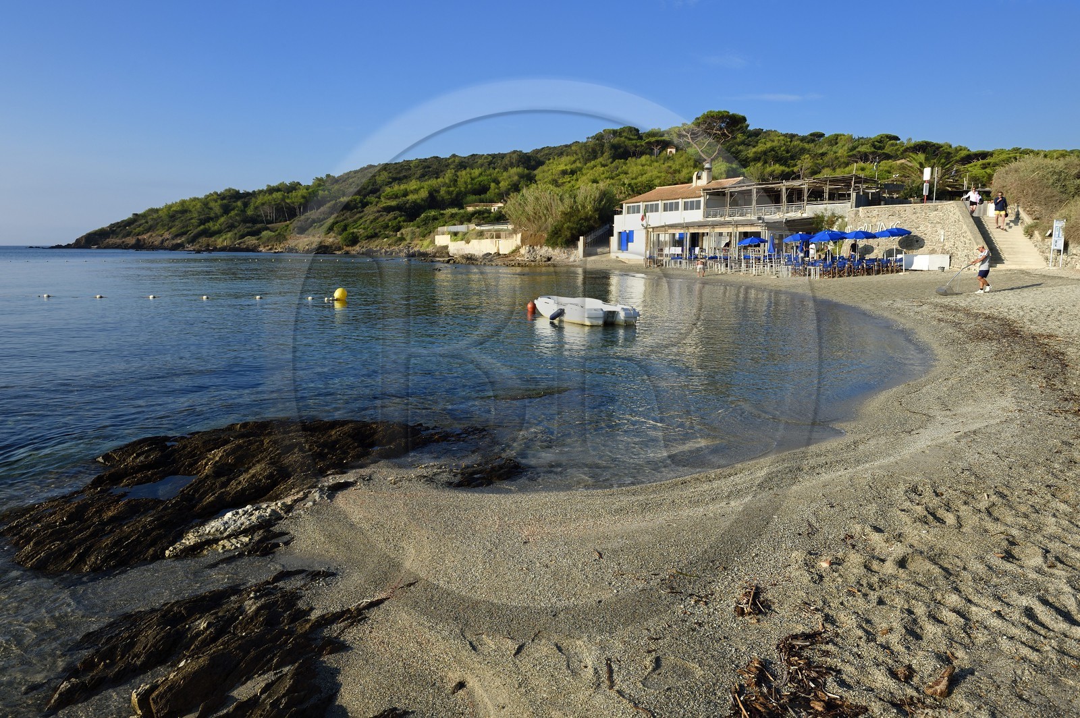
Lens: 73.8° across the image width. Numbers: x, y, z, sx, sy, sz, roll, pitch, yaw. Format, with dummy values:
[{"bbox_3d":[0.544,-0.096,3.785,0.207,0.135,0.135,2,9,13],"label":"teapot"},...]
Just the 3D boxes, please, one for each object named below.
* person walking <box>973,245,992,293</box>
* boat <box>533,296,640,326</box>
[{"bbox_3d":[15.966,-3.232,26.000,0.680,1.690,0.550,2,9,17],"label":"person walking"},{"bbox_3d":[0.903,-1.450,21.213,1.800,0.750,3.500,-7,11,-38],"label":"boat"}]

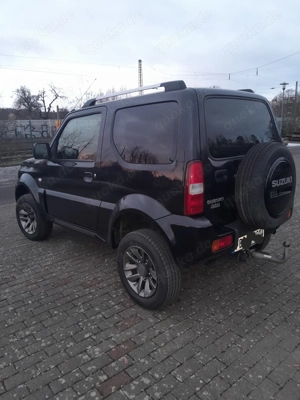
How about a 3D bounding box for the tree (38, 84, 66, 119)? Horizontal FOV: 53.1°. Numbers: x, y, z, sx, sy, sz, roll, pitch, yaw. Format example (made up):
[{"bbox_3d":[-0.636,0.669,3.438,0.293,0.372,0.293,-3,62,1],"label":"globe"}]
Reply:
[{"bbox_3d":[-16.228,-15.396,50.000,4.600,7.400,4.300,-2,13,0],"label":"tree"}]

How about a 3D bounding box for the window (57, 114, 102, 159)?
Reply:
[{"bbox_3d":[-0.710,-0.607,2.934,0.060,0.430,0.810,1,7,-44],"label":"window"}]

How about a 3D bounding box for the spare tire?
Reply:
[{"bbox_3d":[0.903,-0.109,2.354,0.670,0.670,0.220,-14,17,-41],"label":"spare tire"}]

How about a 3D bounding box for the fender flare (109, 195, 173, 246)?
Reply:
[{"bbox_3d":[-0.085,0.201,2.296,0.110,0.510,0.780,-14,17,-41],"label":"fender flare"}]

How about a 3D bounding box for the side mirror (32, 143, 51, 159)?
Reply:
[{"bbox_3d":[-1.157,-0.519,3.188,0.200,0.170,0.120,-14,17,-41],"label":"side mirror"}]

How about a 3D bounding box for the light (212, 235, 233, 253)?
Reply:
[{"bbox_3d":[0.486,0.296,2.069,0.230,0.090,0.060,-14,17,-41],"label":"light"}]

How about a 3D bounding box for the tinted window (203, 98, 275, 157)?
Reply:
[{"bbox_3d":[0.748,-0.565,2.357,1.030,0.430,0.060,-14,11,-41],"label":"tinted window"}]

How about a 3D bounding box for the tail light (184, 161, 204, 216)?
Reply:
[{"bbox_3d":[0.294,-0.082,2.004,0.165,0.365,0.095,-14,17,-41],"label":"tail light"}]

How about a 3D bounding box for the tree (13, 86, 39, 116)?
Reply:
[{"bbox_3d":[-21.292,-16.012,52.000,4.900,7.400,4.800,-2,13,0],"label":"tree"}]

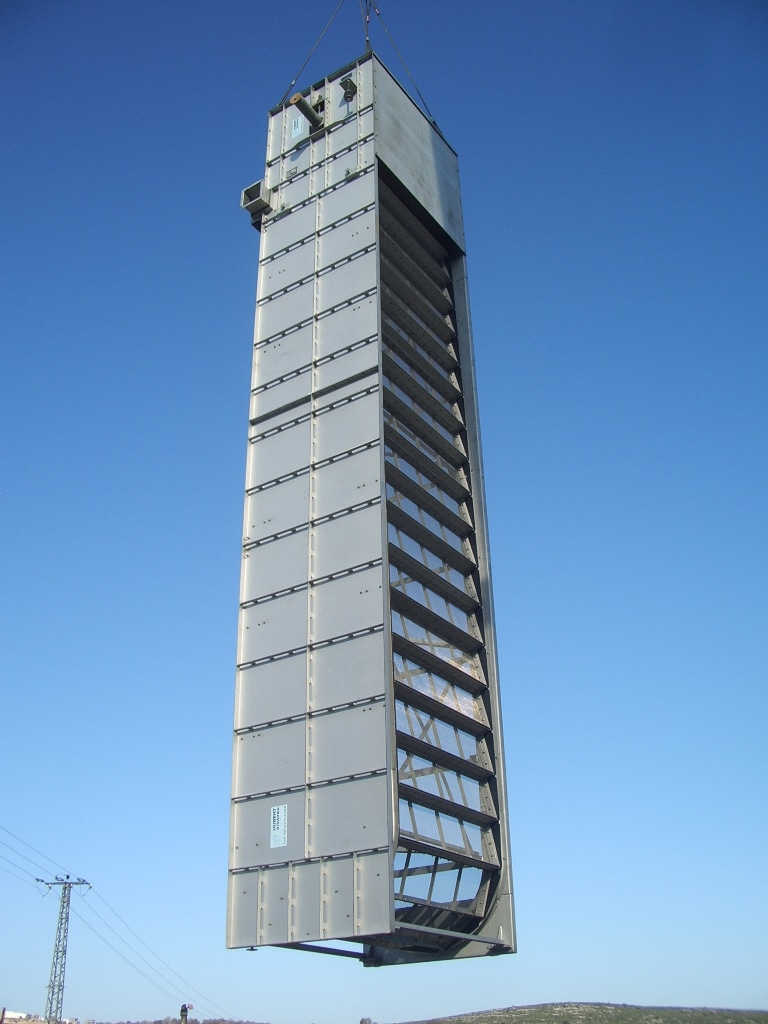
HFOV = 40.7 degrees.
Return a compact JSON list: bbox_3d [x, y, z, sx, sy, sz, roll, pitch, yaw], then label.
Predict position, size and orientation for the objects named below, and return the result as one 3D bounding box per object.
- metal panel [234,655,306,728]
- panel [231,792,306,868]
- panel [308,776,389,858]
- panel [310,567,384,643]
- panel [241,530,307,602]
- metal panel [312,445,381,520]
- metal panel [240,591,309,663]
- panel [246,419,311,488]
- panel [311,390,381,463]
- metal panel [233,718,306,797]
[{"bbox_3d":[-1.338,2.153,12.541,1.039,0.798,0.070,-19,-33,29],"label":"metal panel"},{"bbox_3d":[-1.242,3.343,10.939,1.004,0.754,0.070,-19,-34,29],"label":"panel"},{"bbox_3d":[-0.393,3.051,10.445,1.045,0.754,0.070,-19,-34,29],"label":"panel"},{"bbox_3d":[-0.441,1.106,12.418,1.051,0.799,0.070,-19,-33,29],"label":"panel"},{"bbox_3d":[-1.301,0.626,12.445,1.004,0.794,0.070,-19,-34,29],"label":"panel"},{"bbox_3d":[-0.467,-0.359,12.334,1.045,0.790,0.070,-19,-34,29],"label":"metal panel"},{"bbox_3d":[-1.286,1.315,12.063,1.004,0.782,0.070,-19,-34,29],"label":"metal panel"},{"bbox_3d":[-1.330,-0.757,13.211,1.004,0.788,0.070,-19,-34,29],"label":"panel"},{"bbox_3d":[-0.481,-1.049,12.717,1.045,0.788,0.070,-19,-34,29],"label":"panel"},{"bbox_3d":[-1.257,2.677,11.308,1.004,0.769,0.070,-19,-34,29],"label":"metal panel"}]

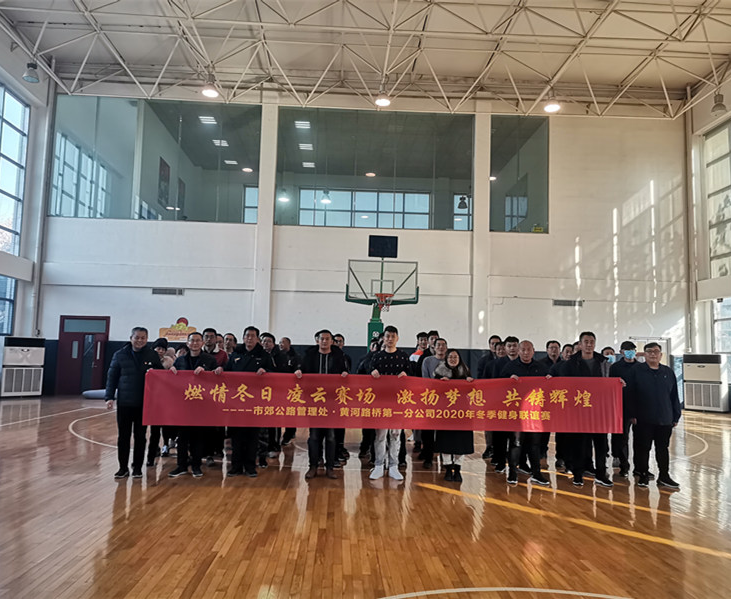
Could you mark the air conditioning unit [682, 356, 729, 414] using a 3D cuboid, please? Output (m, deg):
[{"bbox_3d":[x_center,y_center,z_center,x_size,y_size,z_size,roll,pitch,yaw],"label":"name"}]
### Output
[{"bbox_3d":[10.885,2.673,19.175,0.530,1.786,1.107,6,-7,-38],"label":"air conditioning unit"}]

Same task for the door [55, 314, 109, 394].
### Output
[{"bbox_3d":[-9.189,1.832,19.522,1.603,2.576,0.160,2,-5,-3],"label":"door"}]

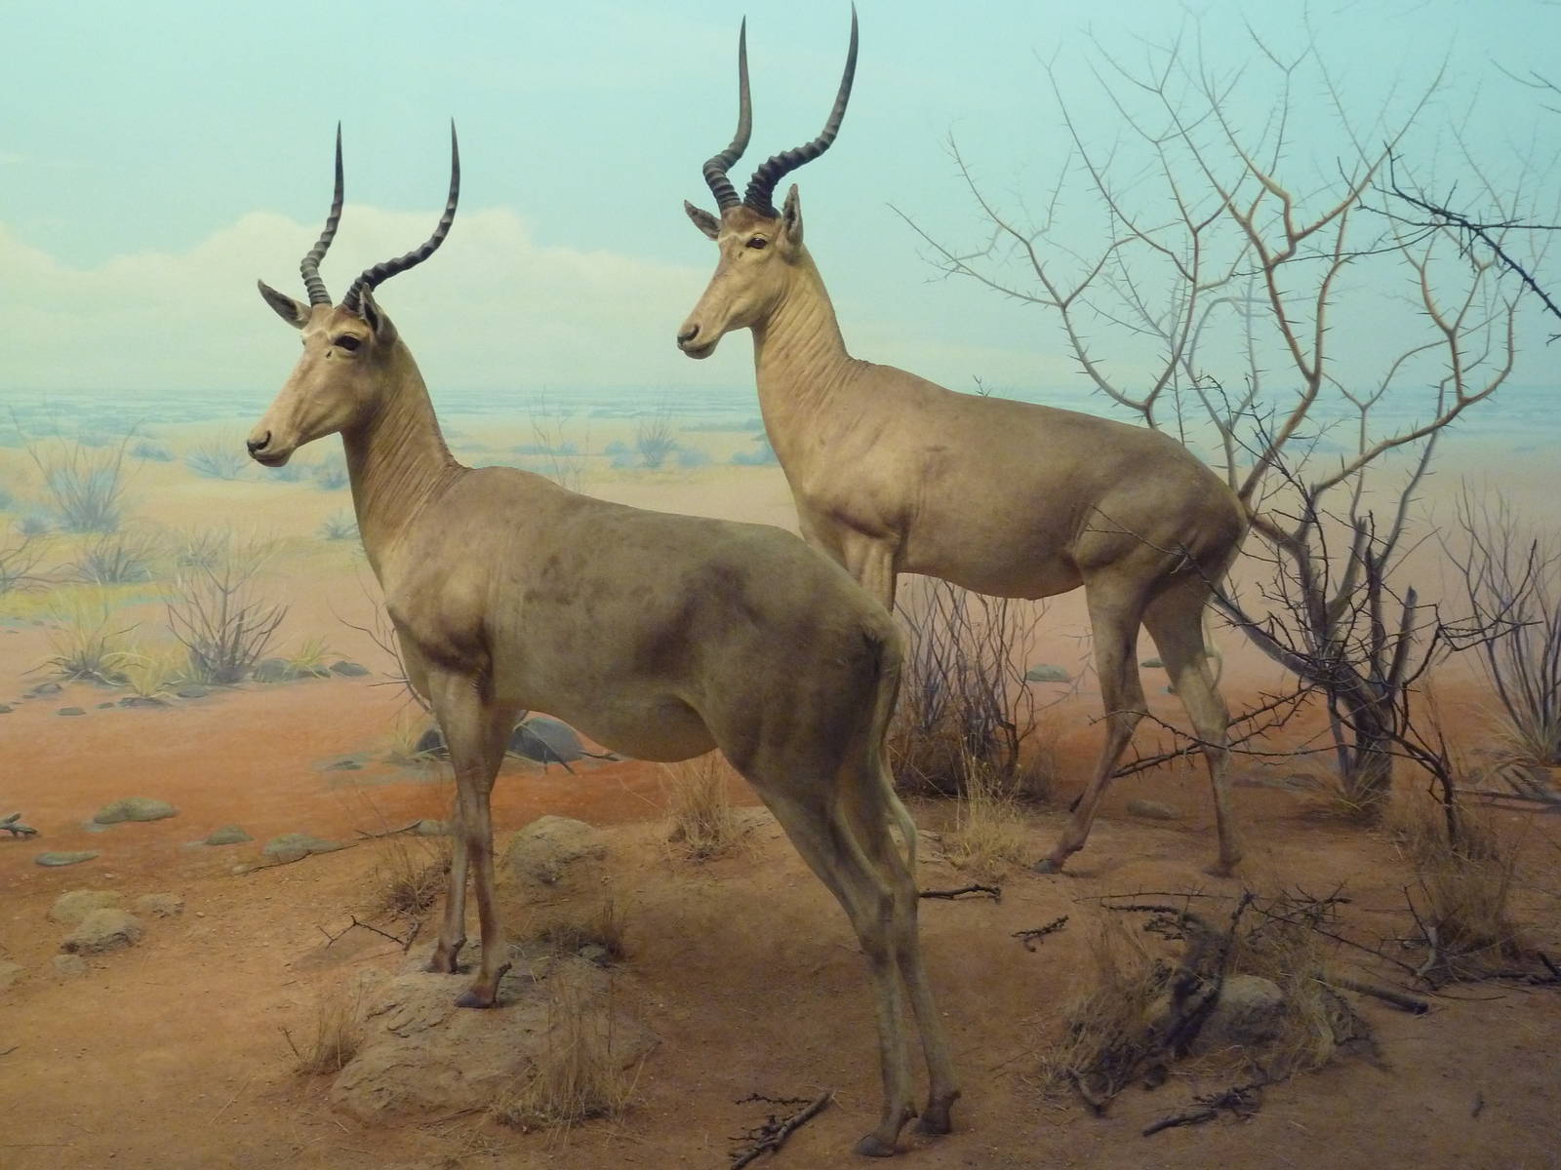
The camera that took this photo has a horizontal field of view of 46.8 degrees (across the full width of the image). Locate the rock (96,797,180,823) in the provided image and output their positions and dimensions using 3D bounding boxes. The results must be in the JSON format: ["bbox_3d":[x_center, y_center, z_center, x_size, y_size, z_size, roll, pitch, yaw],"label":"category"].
[{"bbox_3d":[-1.735,0.607,4.850,0.225,0.060,0.150,0,7,0],"label":"rock"}]

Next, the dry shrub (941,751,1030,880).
[{"bbox_3d":[0.511,0.577,4.500,0.220,0.300,0.220,0,7,0],"label":"dry shrub"}]

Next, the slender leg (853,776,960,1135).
[{"bbox_3d":[0.225,0.658,3.230,0.180,0.620,0.100,4,7,37],"label":"slender leg"}]

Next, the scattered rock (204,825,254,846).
[{"bbox_3d":[-1.542,0.701,5.050,0.135,0.055,0.100,0,6,0],"label":"scattered rock"}]

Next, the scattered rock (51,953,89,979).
[{"bbox_3d":[-1.489,0.801,3.780,0.078,0.043,0.065,0,6,0],"label":"scattered rock"}]

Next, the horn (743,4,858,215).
[{"bbox_3d":[0.049,-1.165,4.420,0.240,0.520,0.190,-6,9,-45],"label":"horn"}]

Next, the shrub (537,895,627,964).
[{"bbox_3d":[-0.428,0.749,3.920,0.190,0.120,0.150,0,6,0],"label":"shrub"}]

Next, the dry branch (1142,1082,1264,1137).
[{"bbox_3d":[0.745,0.923,3.180,0.280,0.055,0.110,-4,7,-33],"label":"dry branch"}]

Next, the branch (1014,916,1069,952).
[{"bbox_3d":[0.569,0.761,3.930,0.130,0.042,0.095,-2,7,-19],"label":"branch"}]

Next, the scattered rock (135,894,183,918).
[{"bbox_3d":[-1.403,0.726,4.080,0.110,0.043,0.080,0,6,0],"label":"scattered rock"}]

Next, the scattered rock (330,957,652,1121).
[{"bbox_3d":[-0.567,0.884,3.530,0.620,0.170,0.520,0,7,0],"label":"scattered rock"}]

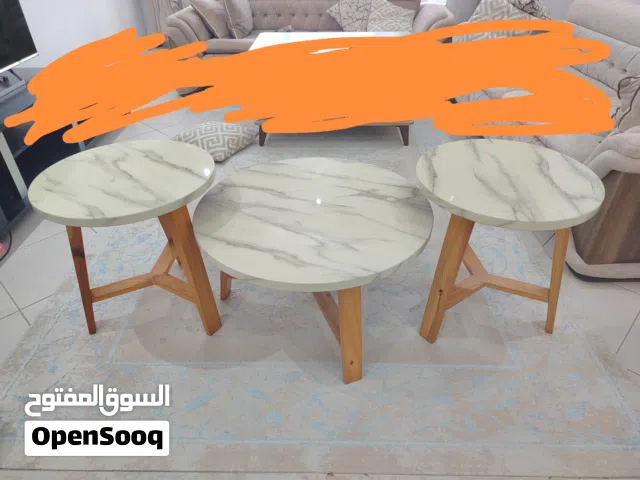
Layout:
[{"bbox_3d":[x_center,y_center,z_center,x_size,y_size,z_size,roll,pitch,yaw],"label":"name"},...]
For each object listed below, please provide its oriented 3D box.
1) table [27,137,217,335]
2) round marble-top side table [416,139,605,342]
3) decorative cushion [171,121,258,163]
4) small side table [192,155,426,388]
[{"bbox_3d":[-0.560,0.023,1.439,0.499,0.529,0.499,-1,35,0],"label":"table"},{"bbox_3d":[0.530,0.031,1.406,0.499,0.529,0.499,-1,35,0],"label":"round marble-top side table"},{"bbox_3d":[-0.653,-0.630,2.744,0.460,0.130,0.460,17,39,23],"label":"decorative cushion"},{"bbox_3d":[-0.015,0.072,1.456,0.706,0.417,0.706,-1,35,0],"label":"small side table"}]

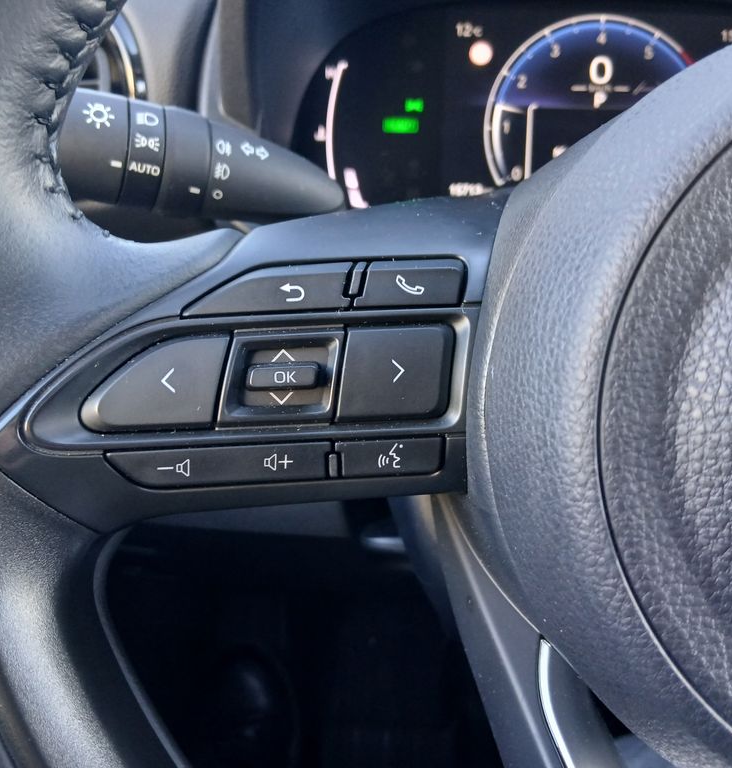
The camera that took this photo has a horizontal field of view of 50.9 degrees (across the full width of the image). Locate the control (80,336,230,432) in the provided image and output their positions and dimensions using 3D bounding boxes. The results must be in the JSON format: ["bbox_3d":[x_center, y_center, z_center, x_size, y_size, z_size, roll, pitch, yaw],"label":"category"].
[{"bbox_3d":[-0.039,0.000,0.145,0.028,0.017,0.008,-2,8,-4],"label":"control"}]

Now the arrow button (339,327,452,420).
[{"bbox_3d":[0.005,-0.003,0.147,0.023,0.017,0.008,-2,8,-4],"label":"arrow button"}]

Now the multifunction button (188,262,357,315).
[{"bbox_3d":[-0.018,-0.018,0.143,0.031,0.009,0.007,-2,8,-4],"label":"multifunction button"}]

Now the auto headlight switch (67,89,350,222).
[{"bbox_3d":[-0.042,-0.055,0.199,0.079,0.029,0.028,4,4,-25],"label":"auto headlight switch"}]

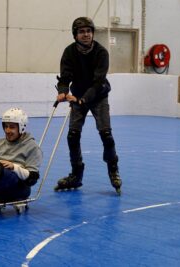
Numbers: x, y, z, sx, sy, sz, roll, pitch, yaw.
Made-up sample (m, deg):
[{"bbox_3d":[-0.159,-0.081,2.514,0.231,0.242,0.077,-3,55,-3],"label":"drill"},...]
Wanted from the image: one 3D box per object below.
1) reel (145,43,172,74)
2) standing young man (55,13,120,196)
[{"bbox_3d":[1.667,-1.827,20.500,0.560,0.700,0.380,-3,7,-41],"label":"reel"},{"bbox_3d":[0.006,-0.272,8.408,0.660,1.740,0.720,4,6,28],"label":"standing young man"}]

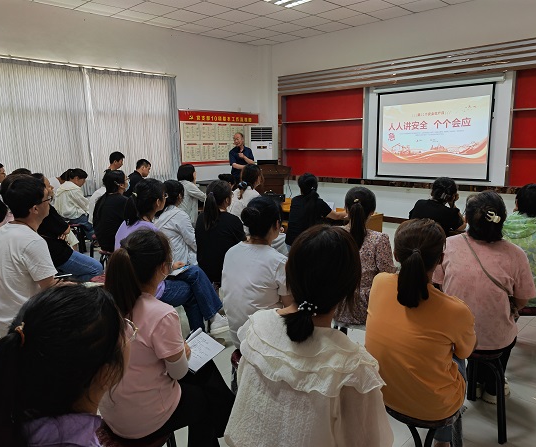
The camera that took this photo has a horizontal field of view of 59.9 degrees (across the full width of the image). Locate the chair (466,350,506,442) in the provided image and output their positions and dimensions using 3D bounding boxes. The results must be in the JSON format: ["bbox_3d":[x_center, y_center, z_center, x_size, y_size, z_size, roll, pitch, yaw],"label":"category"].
[{"bbox_3d":[1.026,0.803,2.402,0.370,0.450,0.370,9,13,44],"label":"chair"}]

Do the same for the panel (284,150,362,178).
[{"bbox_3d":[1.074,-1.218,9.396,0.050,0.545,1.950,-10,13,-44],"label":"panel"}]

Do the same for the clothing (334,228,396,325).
[{"bbox_3d":[0.553,0.277,2.672,0.430,0.530,0.300,6,12,36],"label":"clothing"}]

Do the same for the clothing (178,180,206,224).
[{"bbox_3d":[-0.890,-0.155,5.159,0.420,0.600,0.440,-8,12,-39],"label":"clothing"}]

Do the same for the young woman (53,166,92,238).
[{"bbox_3d":[-2.487,-0.117,6.018,0.440,1.150,0.620,9,13,44],"label":"young woman"}]

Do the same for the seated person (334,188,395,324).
[{"bbox_3d":[0.646,0.362,2.822,0.460,1.190,0.680,6,12,36],"label":"seated person"}]

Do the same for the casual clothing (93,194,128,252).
[{"bbox_3d":[-1.547,-0.012,4.588,0.360,0.580,0.440,-10,13,-44],"label":"casual clothing"}]

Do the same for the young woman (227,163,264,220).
[{"bbox_3d":[-0.118,-0.004,5.004,0.680,1.260,0.460,-10,13,-44],"label":"young woman"}]

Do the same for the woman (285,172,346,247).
[{"bbox_3d":[0.508,0.127,4.238,0.460,1.190,0.680,6,12,34],"label":"woman"}]

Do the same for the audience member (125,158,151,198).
[{"bbox_3d":[-1.539,-0.183,6.029,0.700,1.300,0.500,-9,13,-41],"label":"audience member"}]

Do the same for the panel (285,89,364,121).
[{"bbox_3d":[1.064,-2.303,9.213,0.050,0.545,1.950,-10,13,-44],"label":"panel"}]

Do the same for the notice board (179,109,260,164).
[{"bbox_3d":[-0.924,-1.748,9.620,0.040,1.070,2.110,9,13,44],"label":"notice board"}]

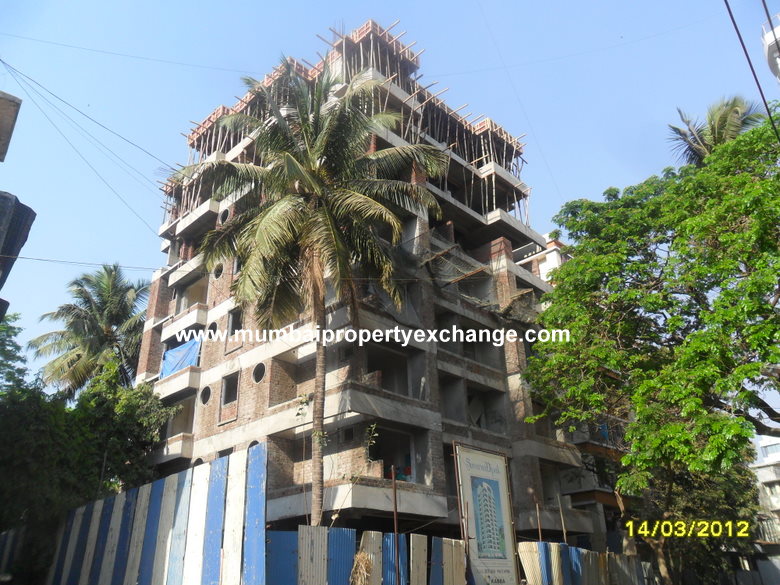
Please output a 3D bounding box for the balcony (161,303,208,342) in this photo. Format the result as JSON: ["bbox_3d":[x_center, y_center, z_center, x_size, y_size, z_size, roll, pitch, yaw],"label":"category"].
[{"bbox_3d":[-9.177,1.552,27.638,2.984,1.054,0.800,-24,-34,37],"label":"balcony"}]

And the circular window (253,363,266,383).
[{"bbox_3d":[-4.942,3.068,23.232,0.870,0.860,0.180,-24,-34,38],"label":"circular window"}]

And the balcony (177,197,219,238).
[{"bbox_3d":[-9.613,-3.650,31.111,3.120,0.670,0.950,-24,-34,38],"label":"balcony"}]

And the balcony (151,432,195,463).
[{"bbox_3d":[-9.172,6.786,25.930,2.900,0.950,0.950,-24,-34,38],"label":"balcony"}]

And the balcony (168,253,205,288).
[{"bbox_3d":[-9.517,-0.998,29.812,3.120,0.660,0.950,-24,-34,38],"label":"balcony"}]

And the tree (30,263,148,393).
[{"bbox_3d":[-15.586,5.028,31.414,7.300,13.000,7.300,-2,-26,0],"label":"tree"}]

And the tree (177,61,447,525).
[{"bbox_3d":[-2.084,0.492,15.272,7.500,16.100,7.400,-2,-27,0],"label":"tree"}]

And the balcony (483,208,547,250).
[{"bbox_3d":[6.856,-3.220,33.164,1.150,0.670,4.400,-24,-34,38],"label":"balcony"}]

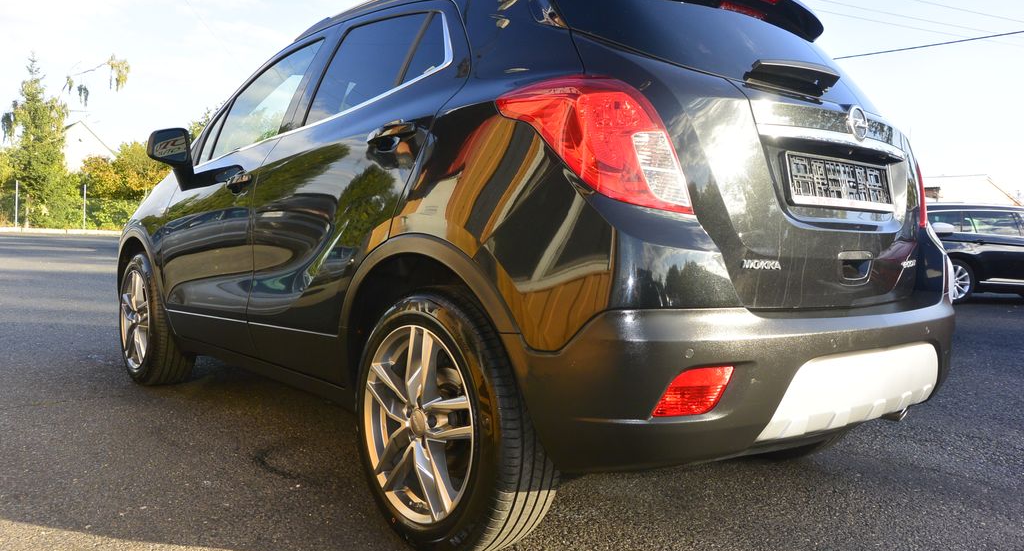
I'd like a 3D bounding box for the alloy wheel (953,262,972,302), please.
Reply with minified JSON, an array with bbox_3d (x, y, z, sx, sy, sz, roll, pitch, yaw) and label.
[{"bbox_3d":[6.116,0.092,10.678,0.480,0.480,0.180,1,3,-13],"label":"alloy wheel"}]

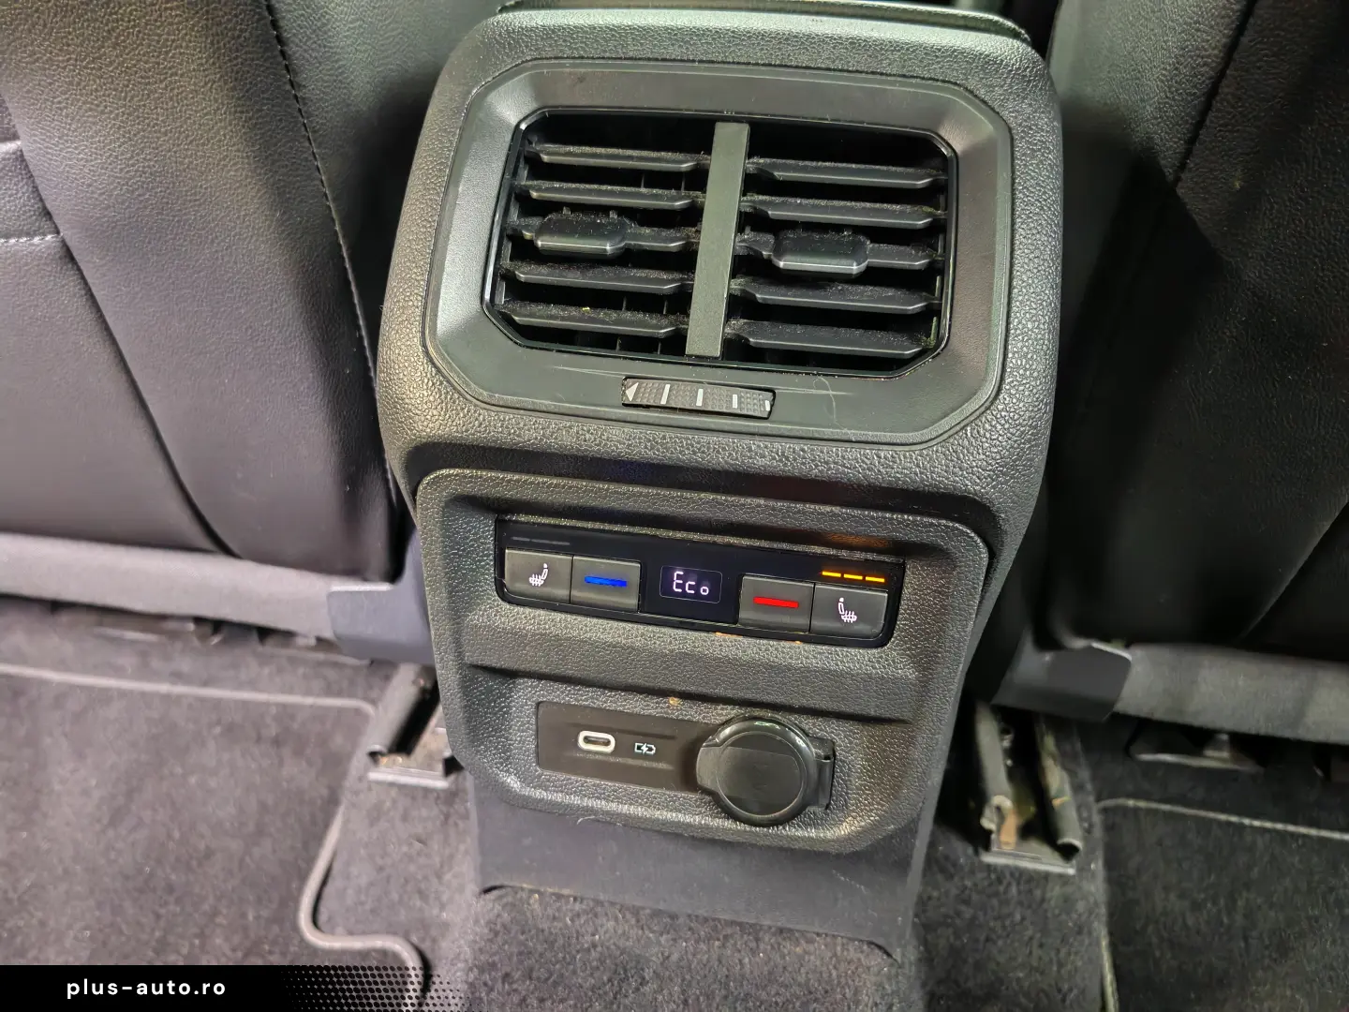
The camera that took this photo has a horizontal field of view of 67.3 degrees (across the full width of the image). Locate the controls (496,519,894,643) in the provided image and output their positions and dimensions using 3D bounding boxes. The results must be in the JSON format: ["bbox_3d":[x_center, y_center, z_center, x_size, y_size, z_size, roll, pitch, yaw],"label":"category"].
[{"bbox_3d":[0.006,0.023,0.323,0.129,0.028,0.018,6,11,7],"label":"controls"}]

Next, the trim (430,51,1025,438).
[{"bbox_3d":[0.015,-0.078,0.319,0.174,0.114,0.030,6,-7,7],"label":"trim"}]

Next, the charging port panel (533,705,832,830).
[{"bbox_3d":[0.002,0.084,0.333,0.098,0.038,0.020,6,10,7],"label":"charging port panel"}]

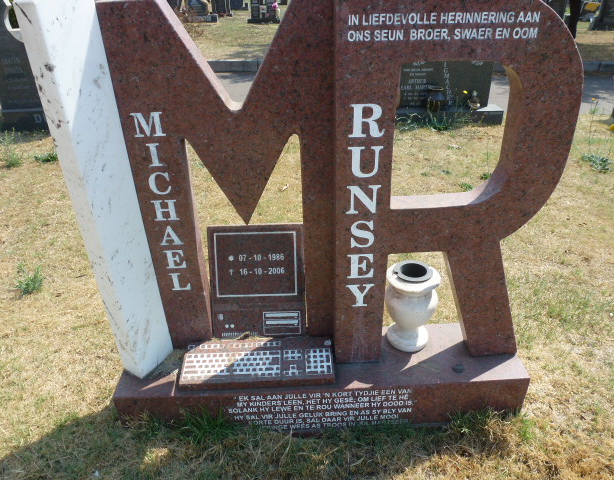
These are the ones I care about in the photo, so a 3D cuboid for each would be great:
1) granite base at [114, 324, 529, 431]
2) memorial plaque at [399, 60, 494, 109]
[{"bbox_3d":[0.048,0.466,1.491,1.250,0.200,0.258,-2,30,-1],"label":"granite base"},{"bbox_3d":[1.322,-1.543,4.213,0.833,0.540,0.090,0,30,4],"label":"memorial plaque"}]

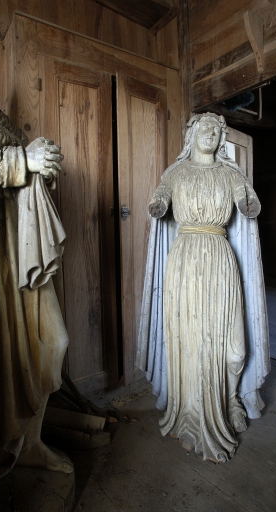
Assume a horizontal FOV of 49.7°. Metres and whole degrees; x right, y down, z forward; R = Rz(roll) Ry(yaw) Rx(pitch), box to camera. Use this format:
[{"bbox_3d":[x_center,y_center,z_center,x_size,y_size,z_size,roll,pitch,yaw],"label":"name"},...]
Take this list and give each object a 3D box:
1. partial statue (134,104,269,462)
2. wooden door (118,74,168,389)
[{"bbox_3d":[0.337,0.111,1.485,0.680,1.669,0.389,-1,5,7],"label":"partial statue"},{"bbox_3d":[0.046,-0.133,1.968,0.433,1.903,0.040,-6,6,-38],"label":"wooden door"}]

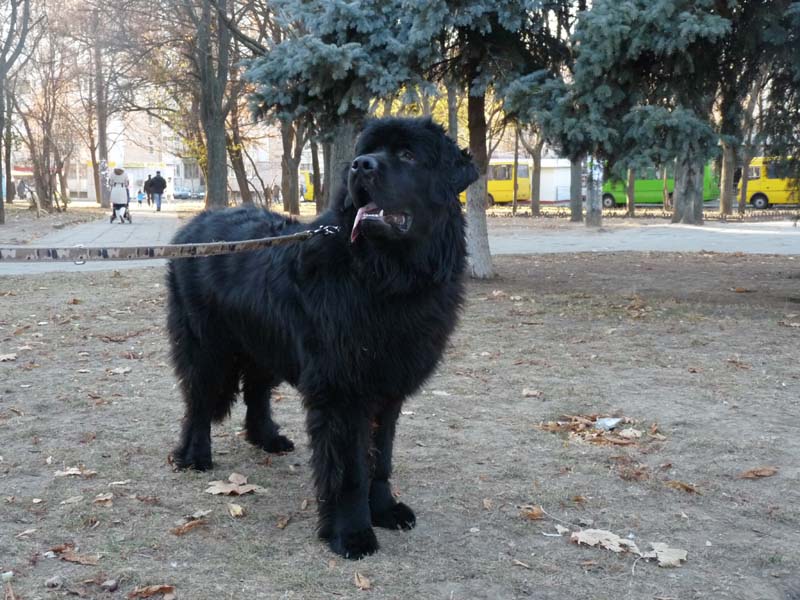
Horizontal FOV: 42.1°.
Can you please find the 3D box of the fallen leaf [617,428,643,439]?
[{"bbox_3d":[0.795,0.460,3.586,0.082,0.020,0.070,0,6,0],"label":"fallen leaf"}]

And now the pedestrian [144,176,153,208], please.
[{"bbox_3d":[-13.699,-5.955,56.875,0.560,1.750,0.500,-1,6,-13],"label":"pedestrian"}]

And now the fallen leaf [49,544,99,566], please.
[{"bbox_3d":[-0.751,0.590,2.401,0.110,0.025,0.065,0,6,0],"label":"fallen leaf"}]

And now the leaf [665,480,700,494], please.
[{"bbox_3d":[0.753,0.495,2.753,0.103,0.020,0.045,4,7,33],"label":"leaf"}]

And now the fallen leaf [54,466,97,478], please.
[{"bbox_3d":[-0.900,0.478,2.892,0.114,0.025,0.055,0,6,3],"label":"fallen leaf"}]

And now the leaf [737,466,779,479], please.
[{"bbox_3d":[0.994,0.478,2.885,0.131,0.025,0.055,-2,6,-15],"label":"leaf"}]

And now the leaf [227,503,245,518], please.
[{"bbox_3d":[-0.435,0.556,2.750,0.040,0.020,0.065,1,6,5],"label":"leaf"}]

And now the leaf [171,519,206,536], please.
[{"bbox_3d":[-0.531,0.571,2.610,0.095,0.020,0.050,-2,6,-20],"label":"leaf"}]

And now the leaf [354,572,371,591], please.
[{"bbox_3d":[-0.076,0.561,2.083,0.028,0.025,0.050,-1,6,-8],"label":"leaf"}]

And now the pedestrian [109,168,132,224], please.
[{"bbox_3d":[-8.185,-3.055,30.400,0.550,1.630,0.500,-1,6,-13],"label":"pedestrian"}]

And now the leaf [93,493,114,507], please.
[{"bbox_3d":[-0.812,0.546,2.848,0.058,0.020,0.058,-1,6,-10],"label":"leaf"}]

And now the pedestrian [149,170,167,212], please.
[{"bbox_3d":[-10.478,-4.700,45.050,0.660,1.750,0.480,-1,6,-13],"label":"pedestrian"}]

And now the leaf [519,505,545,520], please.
[{"bbox_3d":[0.320,0.513,2.524,0.056,0.030,0.048,0,6,-4],"label":"leaf"}]

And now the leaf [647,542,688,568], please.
[{"bbox_3d":[0.618,0.590,2.401,0.090,0.025,0.100,2,6,15],"label":"leaf"}]

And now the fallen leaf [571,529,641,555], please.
[{"bbox_3d":[0.462,0.536,2.325,0.159,0.025,0.090,3,6,23],"label":"fallen leaf"}]

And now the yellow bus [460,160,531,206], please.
[{"bbox_3d":[4.585,-7.271,65.498,7.100,2.750,2.300,4,7,33],"label":"yellow bus"}]

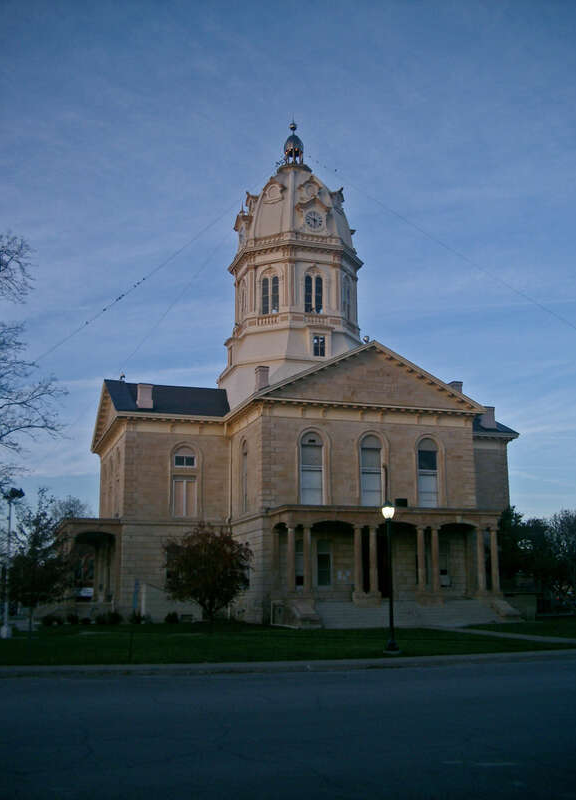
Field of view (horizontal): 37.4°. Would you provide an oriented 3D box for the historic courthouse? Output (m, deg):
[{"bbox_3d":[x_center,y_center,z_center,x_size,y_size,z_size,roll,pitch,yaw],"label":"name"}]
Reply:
[{"bbox_3d":[0.623,-3.307,62.043,31.200,36.775,31.200,4,-13,-18],"label":"historic courthouse"}]

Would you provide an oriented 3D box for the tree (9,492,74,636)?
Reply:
[{"bbox_3d":[-10.393,6.791,36.050,2.800,6.067,2.800,4,-13,-18],"label":"tree"}]

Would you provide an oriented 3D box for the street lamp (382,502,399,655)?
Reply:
[{"bbox_3d":[2.920,5.038,24.520,0.450,4.284,0.450,0,-12,0],"label":"street lamp"}]

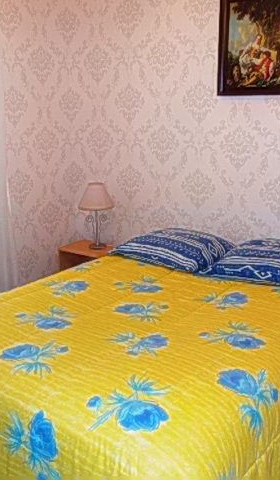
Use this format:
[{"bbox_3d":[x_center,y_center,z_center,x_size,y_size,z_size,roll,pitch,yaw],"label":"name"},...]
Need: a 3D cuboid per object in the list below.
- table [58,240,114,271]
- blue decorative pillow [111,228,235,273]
[{"bbox_3d":[-0.361,0.328,3.759,0.382,0.546,0.337,10,18,34],"label":"table"},{"bbox_3d":[0.203,0.003,3.219,0.663,0.179,0.507,10,18,34],"label":"blue decorative pillow"}]

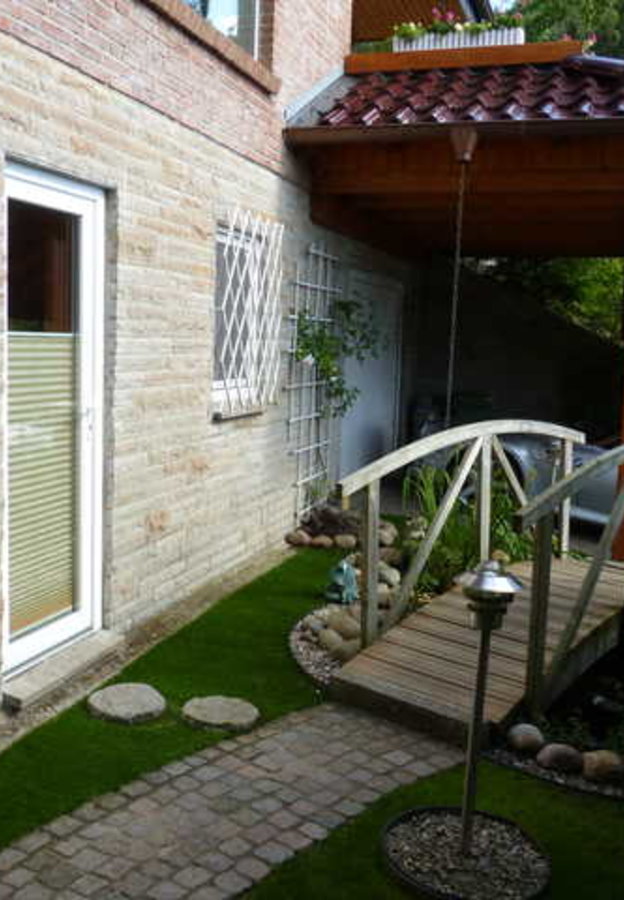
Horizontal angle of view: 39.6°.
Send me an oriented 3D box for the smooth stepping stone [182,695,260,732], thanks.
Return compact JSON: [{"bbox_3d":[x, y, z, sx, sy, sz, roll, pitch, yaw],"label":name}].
[{"bbox_3d":[-0.373,1.096,3.570,0.325,0.060,0.300,2,8,0],"label":"smooth stepping stone"}]

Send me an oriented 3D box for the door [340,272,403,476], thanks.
[{"bbox_3d":[0.573,-0.628,8.874,0.080,2.192,2.272,5,8,18],"label":"door"}]

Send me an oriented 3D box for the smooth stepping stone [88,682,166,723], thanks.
[{"bbox_3d":[-0.769,1.071,3.641,0.330,0.060,0.330,5,8,18],"label":"smooth stepping stone"}]

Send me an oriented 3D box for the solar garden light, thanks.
[{"bbox_3d":[0.520,0.807,2.678,0.200,0.939,0.200,5,8,18],"label":"solar garden light"}]

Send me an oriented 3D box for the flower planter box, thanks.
[{"bbox_3d":[1.201,-3.260,6.991,1.040,0.150,0.180,5,8,18],"label":"flower planter box"}]

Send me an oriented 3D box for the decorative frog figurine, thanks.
[{"bbox_3d":[0.187,0.794,5.242,0.220,0.265,0.170,1,8,-8],"label":"decorative frog figurine"}]

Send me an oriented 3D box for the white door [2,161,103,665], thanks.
[{"bbox_3d":[-1.193,-0.115,3.861,0.080,2.128,0.844,5,8,18],"label":"white door"}]

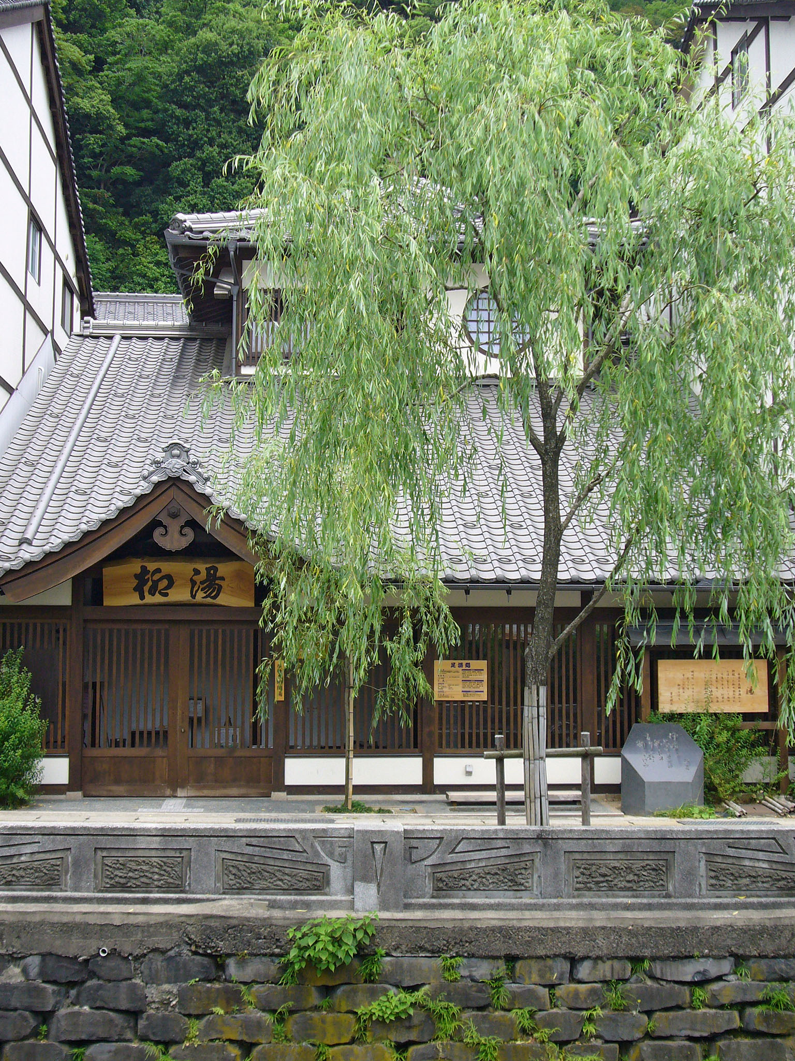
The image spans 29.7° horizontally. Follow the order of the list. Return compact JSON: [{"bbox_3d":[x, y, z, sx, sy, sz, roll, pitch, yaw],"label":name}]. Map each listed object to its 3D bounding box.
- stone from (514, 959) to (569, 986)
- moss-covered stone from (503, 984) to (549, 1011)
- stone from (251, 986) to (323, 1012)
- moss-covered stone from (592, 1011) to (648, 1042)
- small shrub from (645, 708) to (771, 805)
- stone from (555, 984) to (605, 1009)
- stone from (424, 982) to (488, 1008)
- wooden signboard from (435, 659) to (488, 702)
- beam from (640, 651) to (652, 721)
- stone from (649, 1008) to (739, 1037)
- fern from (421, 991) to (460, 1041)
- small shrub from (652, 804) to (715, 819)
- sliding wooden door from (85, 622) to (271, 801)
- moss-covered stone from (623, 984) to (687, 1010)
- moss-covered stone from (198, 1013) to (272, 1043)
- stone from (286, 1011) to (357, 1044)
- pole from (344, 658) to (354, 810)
[{"bbox_3d":[0.869,2.687,9.198,0.334,0.150,0.250,0,-5,-2],"label":"stone"},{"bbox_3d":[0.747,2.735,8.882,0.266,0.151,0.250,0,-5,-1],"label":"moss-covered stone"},{"bbox_3d":[-0.664,2.817,9.102,0.429,0.147,0.250,0,-5,-2],"label":"stone"},{"bbox_3d":[1.476,3.297,10.081,0.357,0.193,0.280,0,-5,0],"label":"moss-covered stone"},{"bbox_3d":[3.419,2.468,16.411,1.270,1.000,0.950,1,-5,-4],"label":"small shrub"},{"bbox_3d":[1.216,3.111,10.128,0.331,0.167,0.280,0,-5,0],"label":"stone"},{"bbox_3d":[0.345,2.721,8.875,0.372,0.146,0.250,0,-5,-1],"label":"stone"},{"bbox_3d":[0.710,1.687,16.862,0.603,0.453,0.030,0,-5,0],"label":"wooden signboard"},{"bbox_3d":[2.697,2.048,16.313,0.100,1.560,0.100,0,-5,0],"label":"beam"},{"bbox_3d":[1.750,2.920,8.987,0.533,0.157,0.260,0,-5,2],"label":"stone"},{"bbox_3d":[0.256,2.884,8.950,0.236,0.274,0.200,0,-5,-2],"label":"fern"},{"bbox_3d":[3.035,2.974,15.900,0.629,0.147,0.350,0,-5,-4],"label":"small shrub"},{"bbox_3d":[-2.462,1.979,16.790,2.110,1.940,0.080,1,-5,-4],"label":"sliding wooden door"},{"bbox_3d":[1.528,2.776,9.020,0.393,0.163,0.260,0,-5,2],"label":"moss-covered stone"},{"bbox_3d":[-0.965,2.957,9.024,0.452,0.168,0.260,0,-5,2],"label":"moss-covered stone"},{"bbox_3d":[-0.469,2.981,9.071,0.419,0.184,0.250,0,-5,-2],"label":"stone"},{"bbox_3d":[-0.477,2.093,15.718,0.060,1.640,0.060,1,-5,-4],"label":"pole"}]

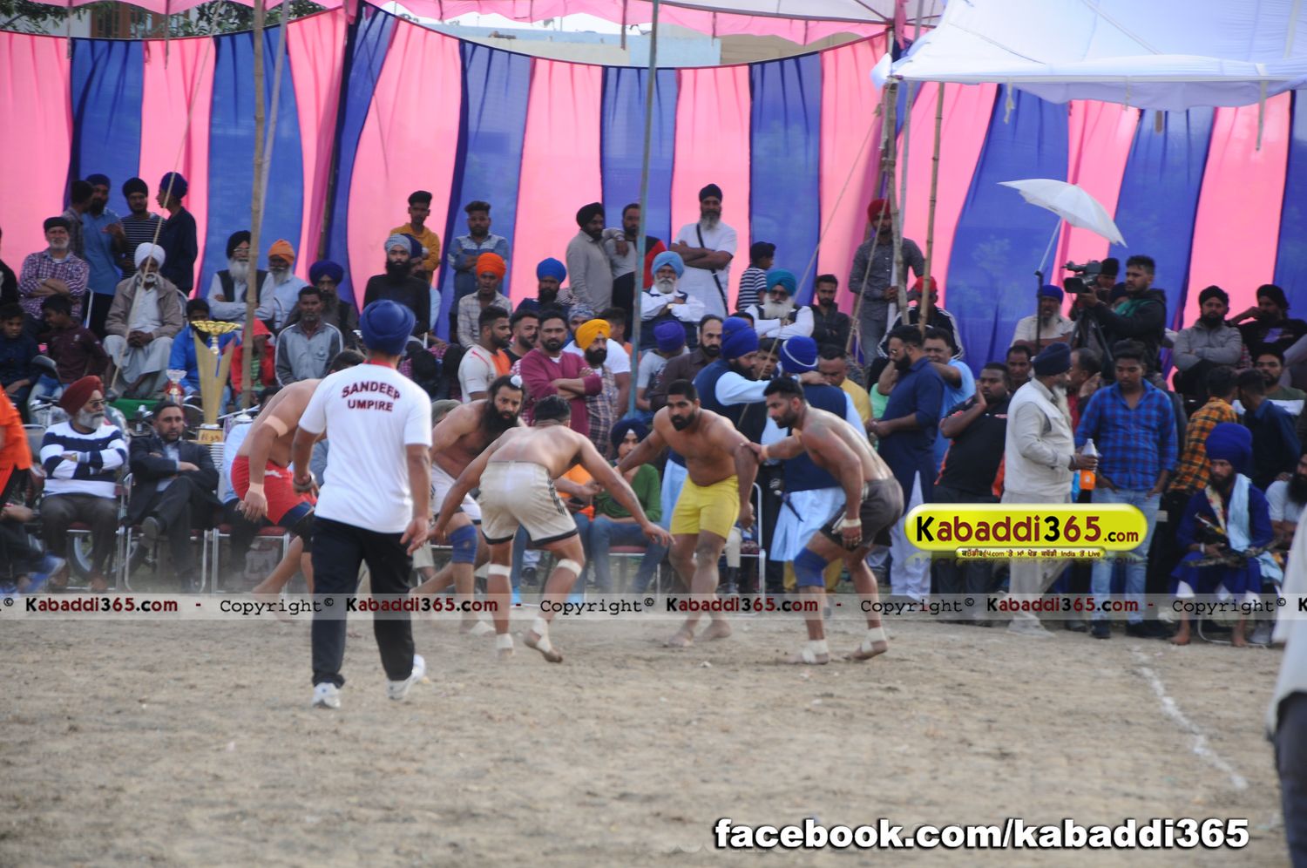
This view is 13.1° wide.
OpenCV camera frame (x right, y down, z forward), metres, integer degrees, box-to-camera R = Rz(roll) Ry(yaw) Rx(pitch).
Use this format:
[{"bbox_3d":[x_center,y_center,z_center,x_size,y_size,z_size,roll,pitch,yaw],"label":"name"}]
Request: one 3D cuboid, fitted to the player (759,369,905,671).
[{"bbox_3d":[0.944,0.458,30.600,0.800,1.537,0.660,2,1,-10],"label":"player"}]

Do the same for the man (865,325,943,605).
[{"bbox_3d":[1.607,0.206,36.500,0.420,1.807,0.520,1,1,-21],"label":"man"}]

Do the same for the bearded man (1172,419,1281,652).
[{"bbox_3d":[3.472,0.614,34.600,0.660,1.372,0.800,2,1,12],"label":"bearded man"}]

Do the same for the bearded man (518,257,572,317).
[{"bbox_3d":[-0.879,-0.796,46.000,0.550,1.260,0.780,2,1,-3],"label":"bearded man"}]

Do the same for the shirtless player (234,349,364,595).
[{"bbox_3d":[-2.076,0.306,33.500,0.800,1.604,0.650,2,1,38],"label":"shirtless player"}]

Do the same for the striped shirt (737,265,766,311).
[{"bbox_3d":[0.834,-1.156,47.200,0.210,0.490,0.350,2,1,-37],"label":"striped shirt"}]

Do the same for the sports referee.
[{"bbox_3d":[-1.298,0.312,25.400,0.620,1.822,0.460,2,1,7],"label":"sports referee"}]

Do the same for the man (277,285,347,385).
[{"bbox_3d":[-2.577,-0.548,42.700,0.530,1.170,0.720,2,1,0],"label":"man"}]

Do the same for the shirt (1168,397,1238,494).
[{"bbox_3d":[3.400,0.079,35.000,0.480,0.640,0.330,9,-2,20],"label":"shirt"}]

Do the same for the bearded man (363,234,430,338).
[{"bbox_3d":[-2.030,-0.940,45.000,0.550,1.300,0.780,2,1,-2],"label":"bearded man"}]

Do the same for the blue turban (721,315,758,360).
[{"bbox_3d":[0.551,-0.620,36.600,0.250,0.270,0.230,2,1,18],"label":"blue turban"}]

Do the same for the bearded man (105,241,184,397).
[{"bbox_3d":[-4.051,-0.906,45.300,0.620,1.220,0.820,2,1,2],"label":"bearded man"}]

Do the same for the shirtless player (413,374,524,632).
[{"bbox_3d":[-1.104,0.413,33.100,0.780,1.520,0.620,2,1,37],"label":"shirtless player"}]

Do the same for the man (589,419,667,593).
[{"bbox_3d":[-0.165,0.510,36.900,0.520,1.211,0.750,2,1,3],"label":"man"}]

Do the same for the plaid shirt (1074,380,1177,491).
[{"bbox_3d":[2.671,0.009,32.200,0.570,0.630,0.290,2,1,7],"label":"plaid shirt"}]

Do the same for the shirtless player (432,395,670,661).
[{"bbox_3d":[-0.536,0.496,29.900,1.150,1.405,0.780,2,1,22],"label":"shirtless player"}]

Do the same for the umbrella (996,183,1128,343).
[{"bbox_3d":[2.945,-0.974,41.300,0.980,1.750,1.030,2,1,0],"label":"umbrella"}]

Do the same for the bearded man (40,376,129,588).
[{"bbox_3d":[-3.570,0.310,35.600,0.540,1.350,0.780,2,1,-7],"label":"bearded man"}]

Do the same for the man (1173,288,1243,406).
[{"bbox_3d":[4.505,-0.619,46.300,0.570,1.250,0.750,3,1,5],"label":"man"}]

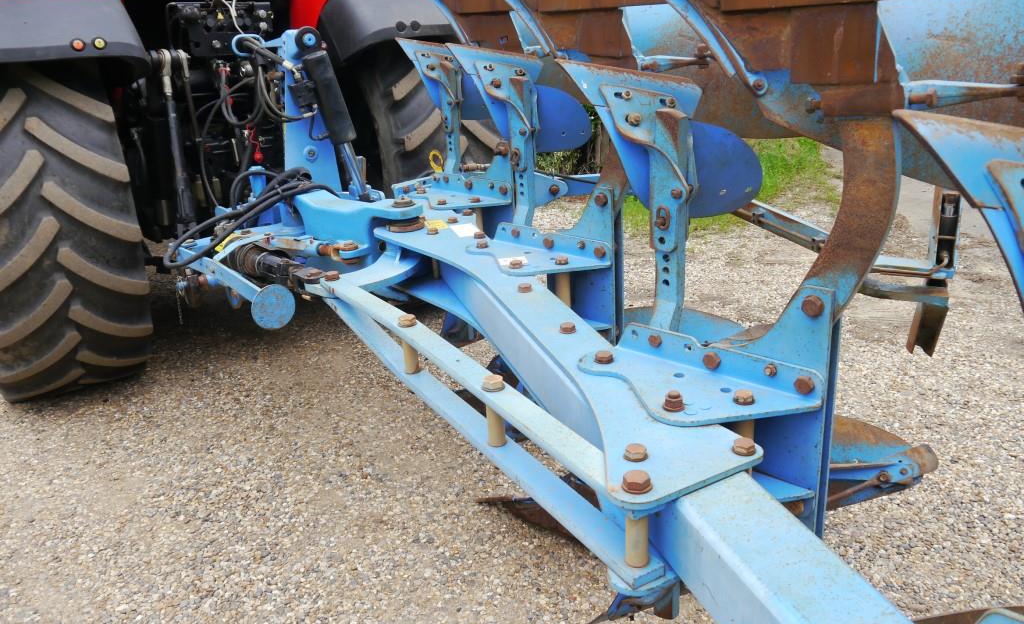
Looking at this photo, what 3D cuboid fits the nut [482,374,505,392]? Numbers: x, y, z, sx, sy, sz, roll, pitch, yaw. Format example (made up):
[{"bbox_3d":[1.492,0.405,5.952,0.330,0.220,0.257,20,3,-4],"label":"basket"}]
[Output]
[{"bbox_3d":[-0.037,0.140,1.599,0.042,0.019,0.042,-14,23,-27],"label":"nut"}]

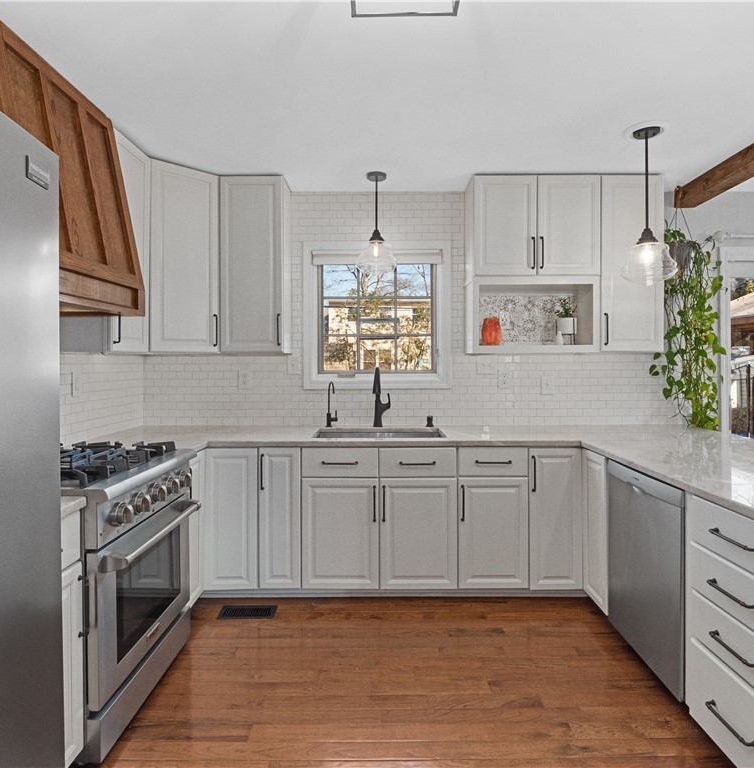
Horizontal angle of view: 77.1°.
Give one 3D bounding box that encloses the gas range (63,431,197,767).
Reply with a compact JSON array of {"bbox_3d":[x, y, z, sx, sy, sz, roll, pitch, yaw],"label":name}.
[{"bbox_3d":[-1.214,0.786,1.945,0.725,0.960,0.755,0,1,0],"label":"gas range"}]

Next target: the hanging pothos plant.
[{"bbox_3d":[1.962,-0.352,3.000,0.380,1.250,0.340,0,1,0],"label":"hanging pothos plant"}]

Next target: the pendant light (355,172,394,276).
[{"bbox_3d":[-0.006,-0.987,2.940,0.250,0.620,0.250,0,1,0],"label":"pendant light"}]

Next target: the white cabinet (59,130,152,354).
[{"bbox_3d":[-1.425,-0.702,2.430,0.335,1.070,0.370,0,1,0],"label":"white cabinet"}]

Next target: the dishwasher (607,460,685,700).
[{"bbox_3d":[1.415,0.789,2.028,0.580,0.806,0.595,0,1,0],"label":"dishwasher"}]

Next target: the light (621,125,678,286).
[{"bbox_3d":[1.361,-0.888,2.380,0.250,0.780,0.250,0,1,0],"label":"light"}]

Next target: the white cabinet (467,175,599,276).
[{"bbox_3d":[0.975,-0.975,3.055,0.775,0.612,0.335,0,1,0],"label":"white cabinet"}]

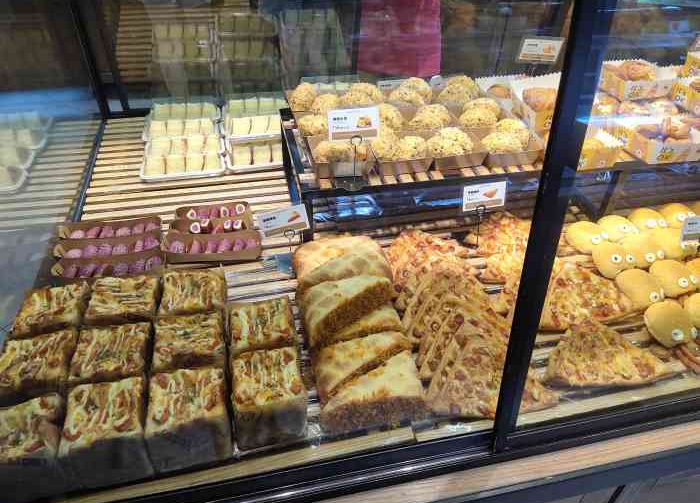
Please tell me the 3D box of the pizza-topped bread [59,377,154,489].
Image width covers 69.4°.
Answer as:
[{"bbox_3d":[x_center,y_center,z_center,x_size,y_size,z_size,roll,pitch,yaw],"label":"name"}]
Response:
[{"bbox_3d":[-0.294,0.219,0.626,0.092,0.066,0.097,-7,34,-12],"label":"pizza-topped bread"}]

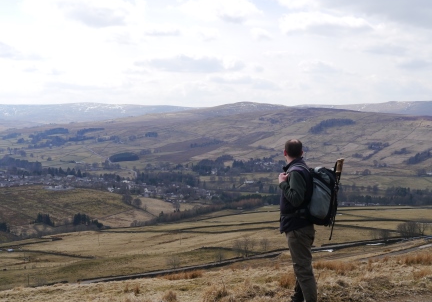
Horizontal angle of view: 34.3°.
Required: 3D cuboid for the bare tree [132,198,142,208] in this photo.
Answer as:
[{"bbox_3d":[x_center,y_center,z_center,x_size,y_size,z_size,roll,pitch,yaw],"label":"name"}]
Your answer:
[{"bbox_3d":[-95.471,62.634,850.000,12.000,12.000,11.500,0,3,0],"label":"bare tree"}]

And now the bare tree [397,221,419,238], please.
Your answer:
[{"bbox_3d":[79.461,32.573,290.000,9.100,6.800,8.000,0,3,0],"label":"bare tree"}]

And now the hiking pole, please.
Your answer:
[{"bbox_3d":[1.244,0.500,7.200,0.080,0.850,0.070,10,3,24],"label":"hiking pole"}]

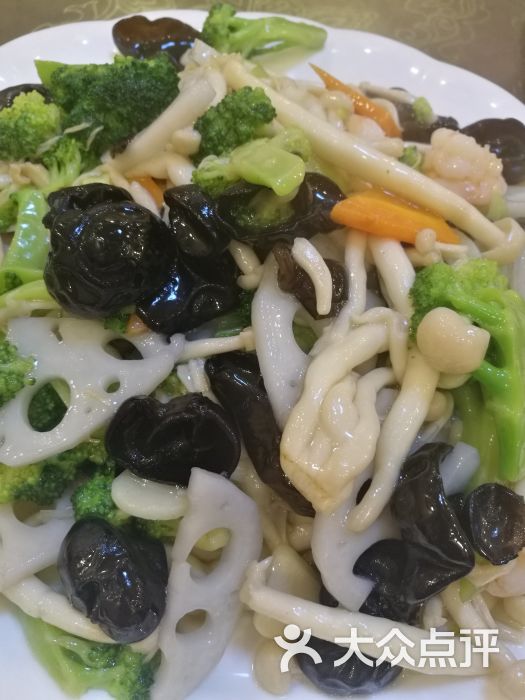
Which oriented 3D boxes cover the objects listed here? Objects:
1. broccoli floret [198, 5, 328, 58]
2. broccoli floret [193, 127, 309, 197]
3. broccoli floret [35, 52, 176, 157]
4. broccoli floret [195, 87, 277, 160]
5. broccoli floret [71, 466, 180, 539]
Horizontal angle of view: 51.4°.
[{"bbox_3d":[0.001,-0.159,0.272,0.062,0.026,0.030,3,57,0],"label":"broccoli floret"},{"bbox_3d":[-0.005,-0.074,0.214,0.046,0.027,0.030,-3,57,6],"label":"broccoli floret"},{"bbox_3d":[-0.068,-0.107,0.240,0.060,0.042,0.045,2,57,0],"label":"broccoli floret"},{"bbox_3d":[-0.011,-0.093,0.226,0.034,0.034,0.033,2,57,0],"label":"broccoli floret"},{"bbox_3d":[-0.043,0.048,0.172,0.035,0.030,0.032,2,57,0],"label":"broccoli floret"}]

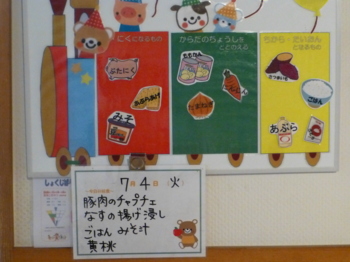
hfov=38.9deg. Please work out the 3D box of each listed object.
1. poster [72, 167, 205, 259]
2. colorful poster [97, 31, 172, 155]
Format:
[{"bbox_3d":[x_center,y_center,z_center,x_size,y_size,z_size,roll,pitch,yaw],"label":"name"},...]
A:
[{"bbox_3d":[-0.080,0.182,1.112,0.298,0.210,0.010,0,3,-1],"label":"poster"},{"bbox_3d":[-0.093,-0.084,1.102,0.161,0.272,0.010,0,3,-1],"label":"colorful poster"}]

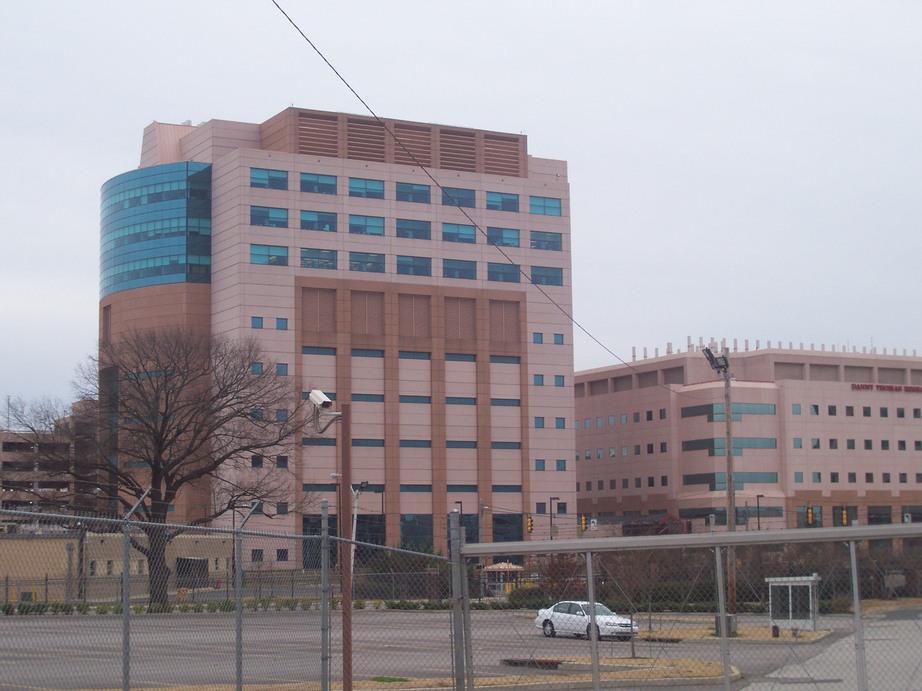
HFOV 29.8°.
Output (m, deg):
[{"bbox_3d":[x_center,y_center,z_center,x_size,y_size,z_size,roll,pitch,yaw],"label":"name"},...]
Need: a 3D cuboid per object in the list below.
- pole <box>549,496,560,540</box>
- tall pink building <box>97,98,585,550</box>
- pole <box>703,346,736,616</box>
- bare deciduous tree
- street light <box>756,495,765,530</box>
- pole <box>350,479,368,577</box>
[{"bbox_3d":[10.284,20.961,186.891,1.050,9.074,0.400,0,-7,-10],"label":"pole"},{"bbox_3d":[-20.716,2.232,230.946,54.100,56.600,48.000,3,-8,-29],"label":"tall pink building"},{"bbox_3d":[10.310,5.695,68.796,1.100,11.389,1.200,-6,-9,38],"label":"pole"},{"bbox_3d":[-19.301,7.836,111.900,19.401,18.287,18.000,-1,-7,0],"label":"bare deciduous tree"},{"bbox_3d":[34.011,21.511,194.836,1.000,9.228,0.400,0,-7,-10],"label":"street light"},{"bbox_3d":[-6.563,12.295,106.304,1.100,7.756,0.600,3,-7,0],"label":"pole"}]

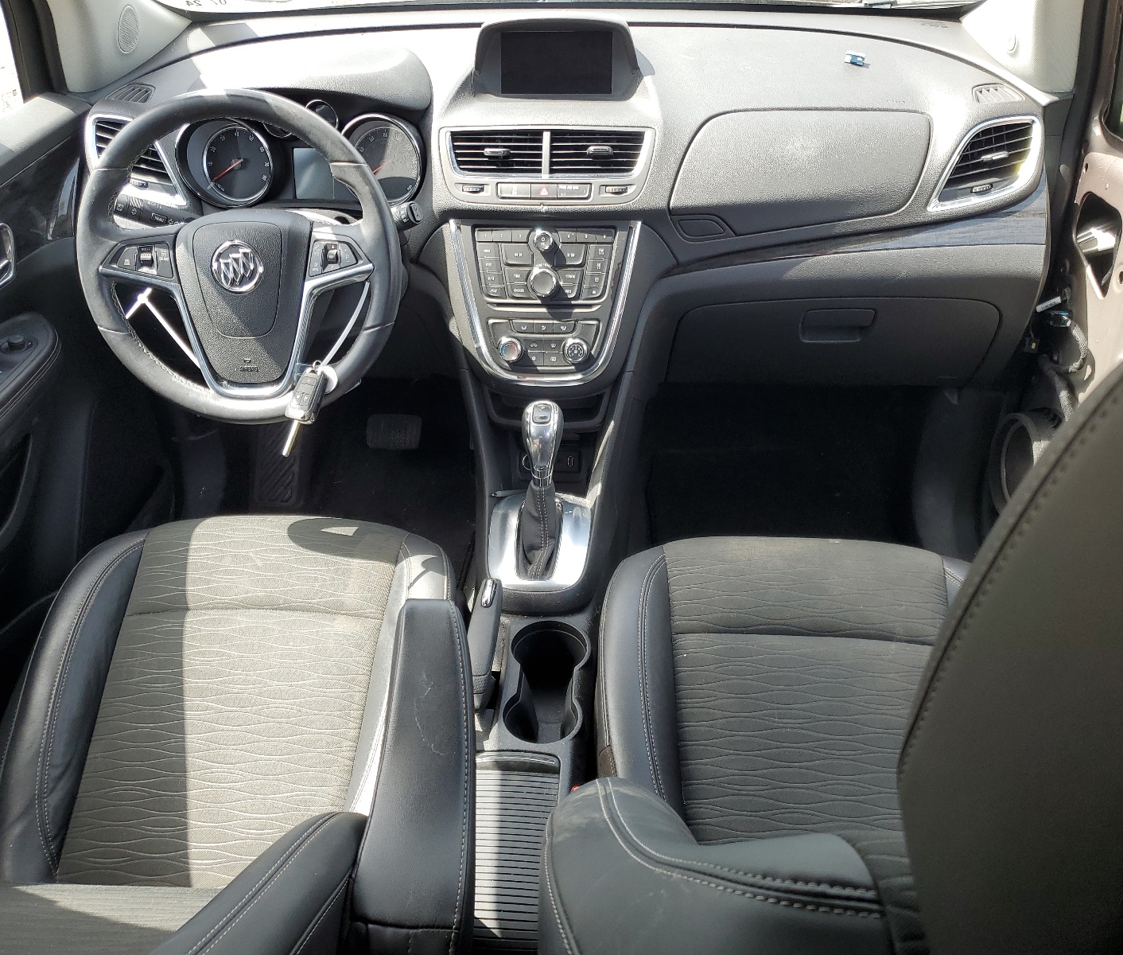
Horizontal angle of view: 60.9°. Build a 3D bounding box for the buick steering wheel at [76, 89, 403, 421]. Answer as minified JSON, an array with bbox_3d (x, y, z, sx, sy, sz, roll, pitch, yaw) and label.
[{"bbox_3d":[-0.365,-0.249,1.107,0.370,0.370,0.110,2,10,4],"label":"buick steering wheel"}]

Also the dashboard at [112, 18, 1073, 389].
[{"bbox_3d":[-0.002,-0.460,1.471,1.390,0.440,0.570,2,35,4],"label":"dashboard"}]

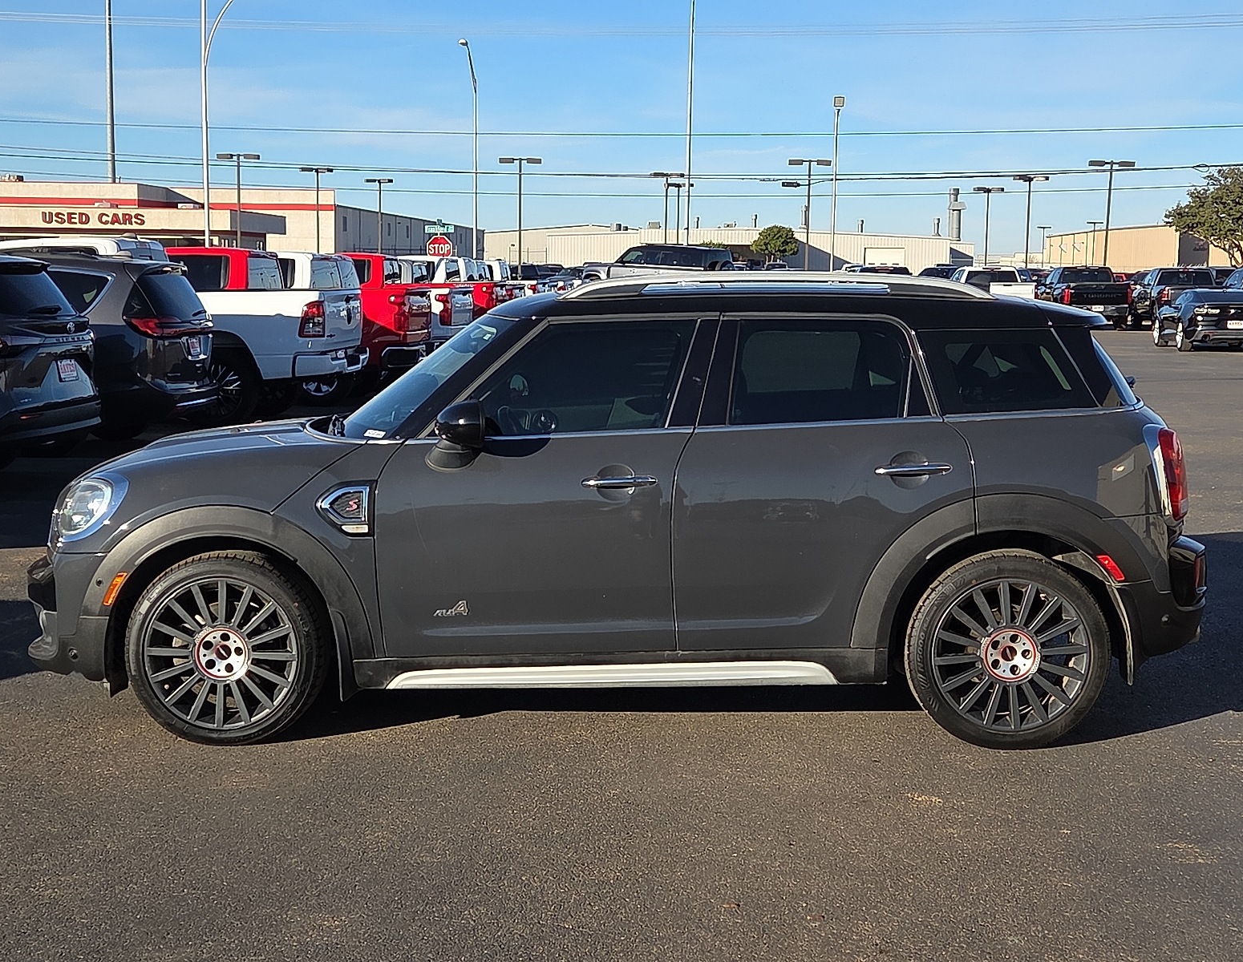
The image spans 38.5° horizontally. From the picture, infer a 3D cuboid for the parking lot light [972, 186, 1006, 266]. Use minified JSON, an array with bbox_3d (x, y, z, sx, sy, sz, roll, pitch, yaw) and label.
[{"bbox_3d":[20.555,-13.190,100.386,1.750,6.740,0.550,0,7,0],"label":"parking lot light"}]

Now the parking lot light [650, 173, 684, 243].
[{"bbox_3d":[2.546,-13.682,100.088,2.100,7.220,0.600,0,7,0],"label":"parking lot light"}]

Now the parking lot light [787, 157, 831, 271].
[{"bbox_3d":[9.235,-12.291,88.167,2.250,7.250,0.600,1,7,6],"label":"parking lot light"}]

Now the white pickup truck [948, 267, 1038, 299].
[{"bbox_3d":[10.551,-5.196,51.443,2.030,1.920,5.800,0,7,-1],"label":"white pickup truck"}]

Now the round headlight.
[{"bbox_3d":[-1.871,0.096,6.229,0.220,0.220,0.240,-1,7,-7],"label":"round headlight"}]

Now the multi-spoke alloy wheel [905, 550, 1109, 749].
[{"bbox_3d":[1.323,0.583,6.152,0.670,0.670,0.230,0,7,-2],"label":"multi-spoke alloy wheel"}]

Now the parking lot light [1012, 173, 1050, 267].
[{"bbox_3d":[20.382,-11.923,89.385,1.800,6.740,0.550,0,7,0],"label":"parking lot light"}]

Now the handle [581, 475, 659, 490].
[{"bbox_3d":[-0.005,0.003,5.939,0.250,0.047,0.055,0,7,1],"label":"handle"}]

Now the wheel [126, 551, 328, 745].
[{"bbox_3d":[-1.346,0.570,6.076,0.670,0.670,0.230,0,7,-2],"label":"wheel"}]

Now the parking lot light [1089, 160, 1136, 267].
[{"bbox_3d":[20.658,-10.230,75.377,1.950,6.580,0.550,0,7,0],"label":"parking lot light"}]

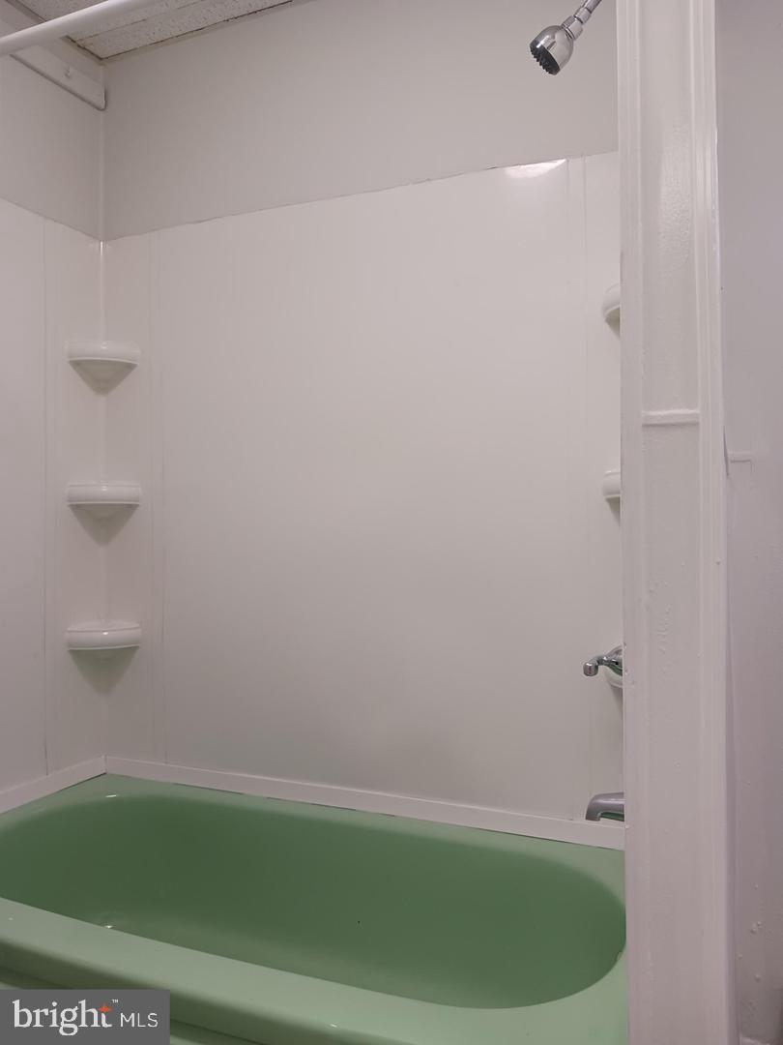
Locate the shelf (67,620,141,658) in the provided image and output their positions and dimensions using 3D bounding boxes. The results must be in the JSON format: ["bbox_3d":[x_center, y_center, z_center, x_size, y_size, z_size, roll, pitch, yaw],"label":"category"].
[{"bbox_3d":[-0.782,0.325,2.221,0.190,0.090,0.132,0,0,-21],"label":"shelf"}]

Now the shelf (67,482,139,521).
[{"bbox_3d":[-0.786,-0.054,2.222,0.190,0.090,0.132,0,0,-21],"label":"shelf"}]

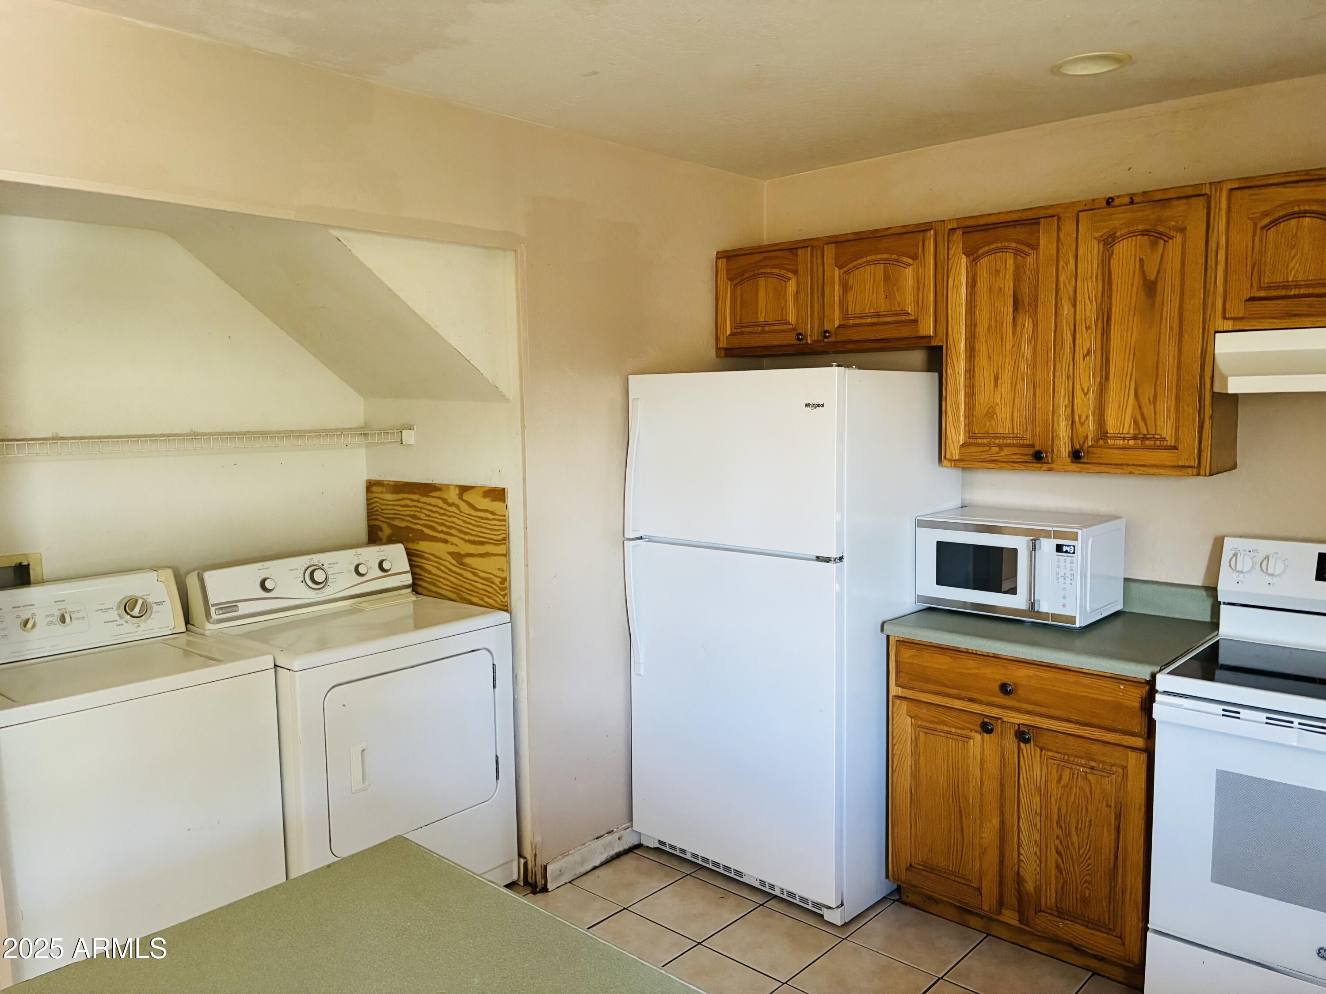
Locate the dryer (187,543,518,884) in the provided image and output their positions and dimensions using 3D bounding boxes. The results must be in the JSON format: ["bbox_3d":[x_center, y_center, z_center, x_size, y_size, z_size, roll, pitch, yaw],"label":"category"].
[{"bbox_3d":[-0.996,0.752,3.230,0.710,1.088,0.738,5,8,42],"label":"dryer"}]

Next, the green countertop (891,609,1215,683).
[{"bbox_3d":[1.155,0.401,2.973,0.780,0.040,0.625,5,8,42],"label":"green countertop"}]

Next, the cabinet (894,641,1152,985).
[{"bbox_3d":[1.166,0.854,3.023,0.760,0.872,0.610,5,8,42],"label":"cabinet"}]

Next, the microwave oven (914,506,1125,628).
[{"bbox_3d":[1.115,0.214,3.122,0.513,0.299,0.380,5,8,42],"label":"microwave oven"}]

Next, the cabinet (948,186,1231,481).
[{"bbox_3d":[1.260,-0.467,2.970,0.762,0.764,0.335,5,8,42],"label":"cabinet"}]

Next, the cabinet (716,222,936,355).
[{"bbox_3d":[0.638,-0.703,3.520,0.923,0.386,0.335,5,8,42],"label":"cabinet"}]

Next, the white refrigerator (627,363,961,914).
[{"bbox_3d":[0.448,0.415,3.445,0.833,1.680,0.825,5,8,42],"label":"white refrigerator"}]

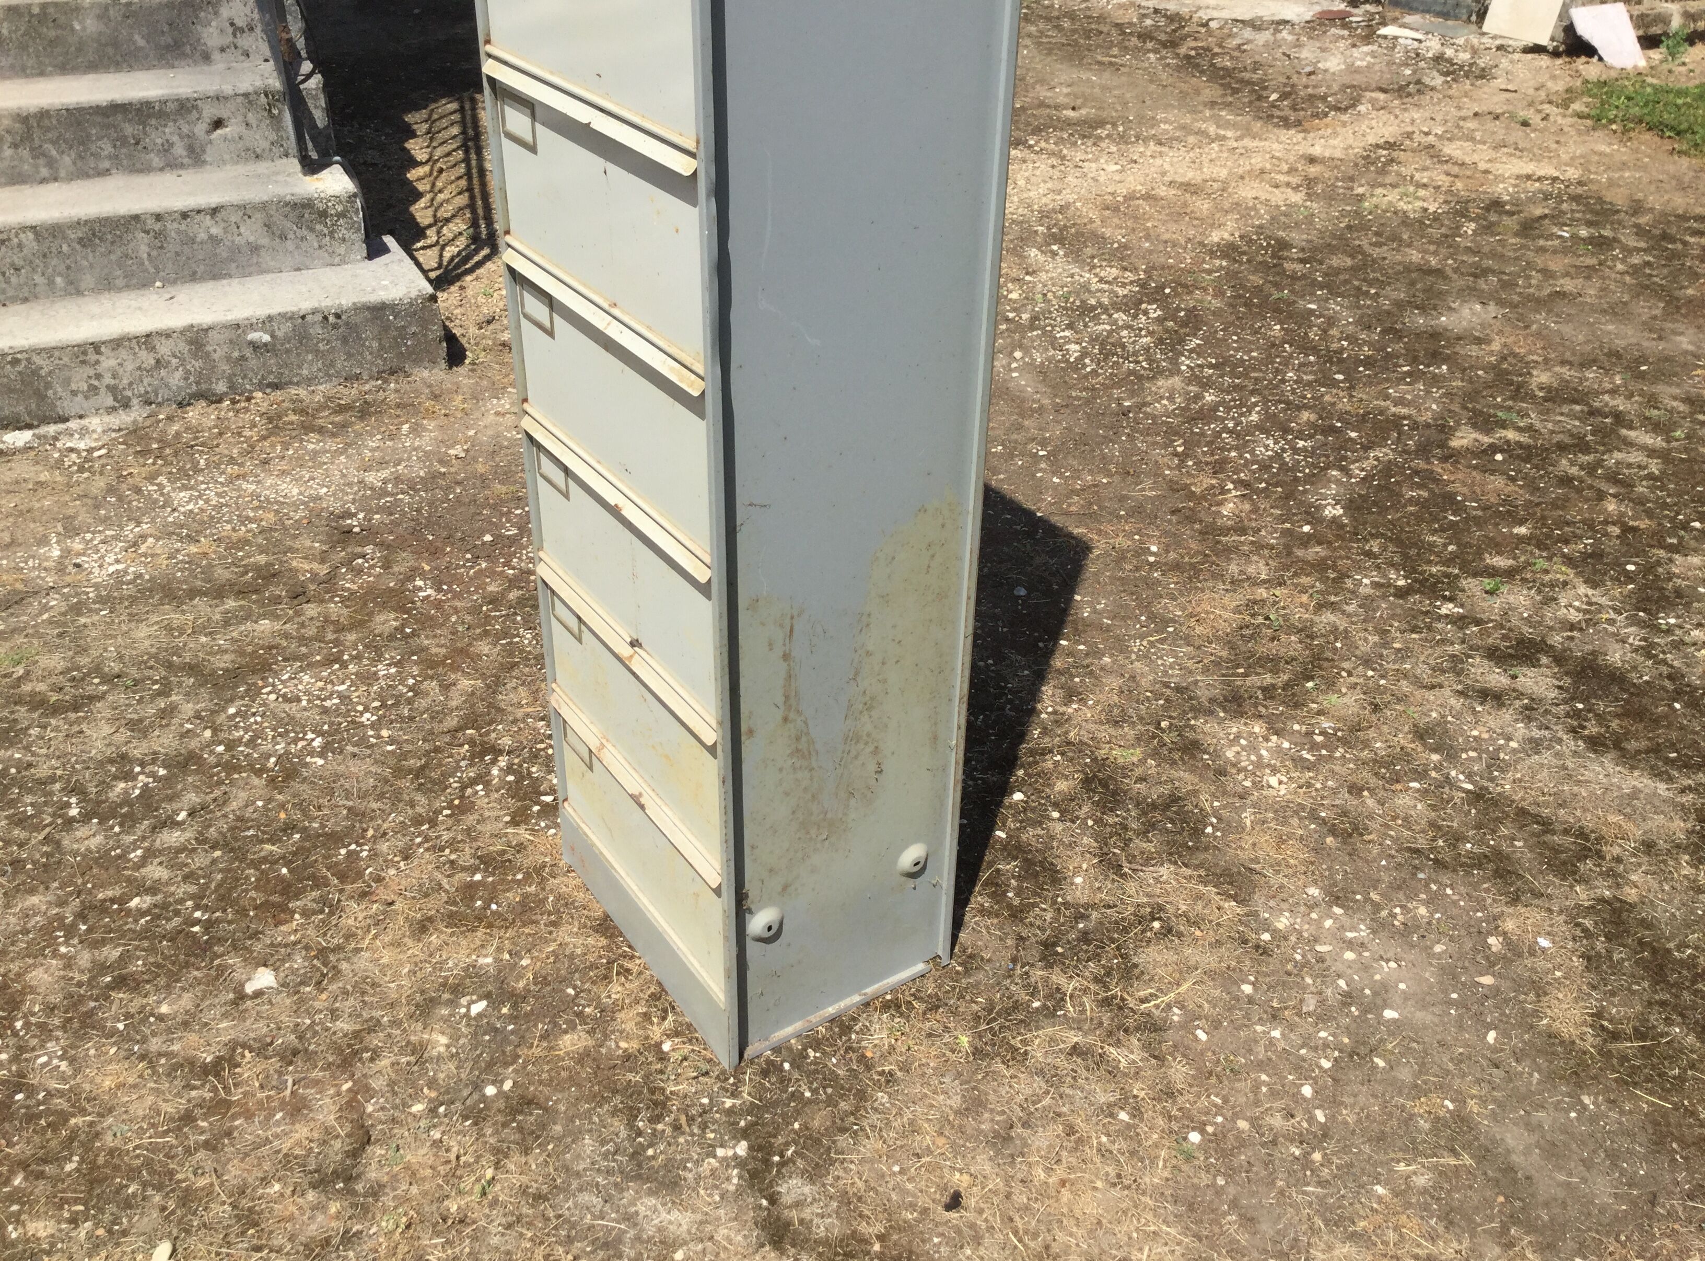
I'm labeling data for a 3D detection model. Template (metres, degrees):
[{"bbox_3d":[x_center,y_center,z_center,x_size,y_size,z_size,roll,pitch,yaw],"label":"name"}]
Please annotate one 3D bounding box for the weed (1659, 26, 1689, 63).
[{"bbox_3d":[3.511,-2.507,6.536,0.110,0.150,0.110,17,36,22],"label":"weed"}]

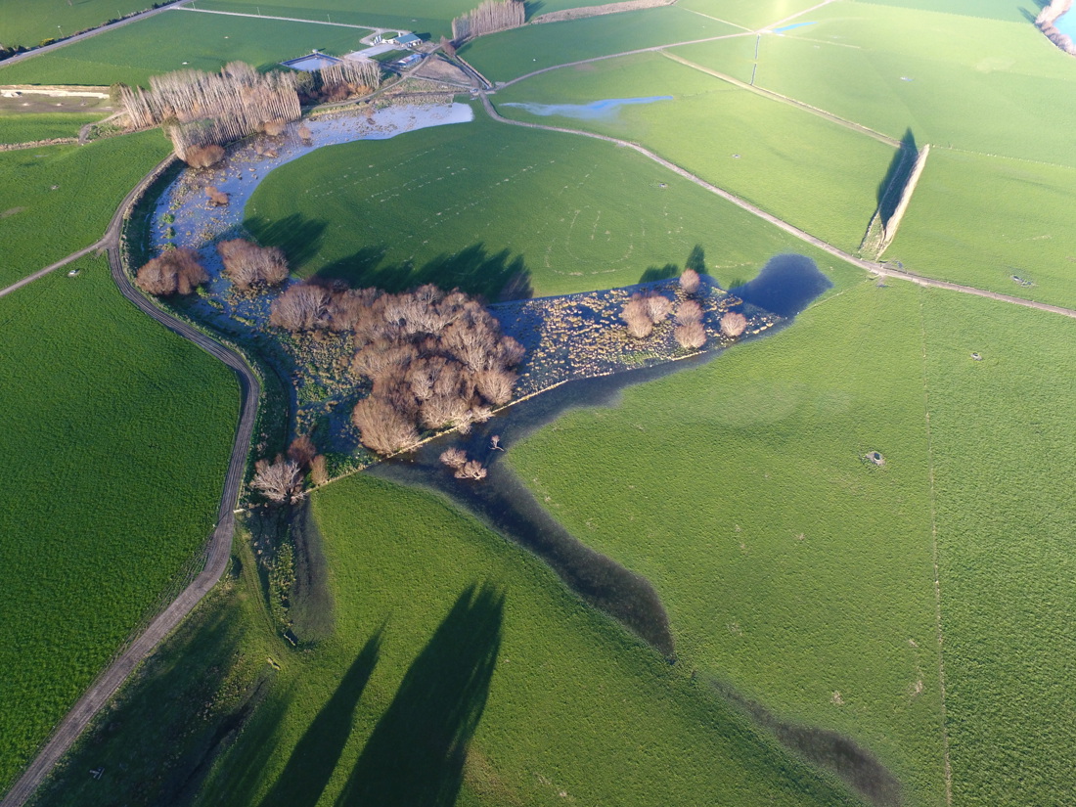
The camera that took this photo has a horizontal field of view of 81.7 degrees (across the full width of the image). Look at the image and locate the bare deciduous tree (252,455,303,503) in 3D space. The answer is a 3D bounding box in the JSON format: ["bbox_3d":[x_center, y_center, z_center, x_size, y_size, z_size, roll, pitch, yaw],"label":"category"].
[{"bbox_3d":[-63.820,19.140,152.690,11.300,11.000,11.000,0,45,0],"label":"bare deciduous tree"}]

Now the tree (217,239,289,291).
[{"bbox_3d":[-99.560,-48.200,217.670,21.300,12.500,18.500,-21,49,-20],"label":"tree"}]

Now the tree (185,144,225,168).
[{"bbox_3d":[-151.570,-112.820,283.220,16.500,9.300,11.500,-21,49,-20],"label":"tree"}]

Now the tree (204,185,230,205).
[{"bbox_3d":[-134.110,-87.120,259.780,8.700,6.800,7.800,-22,49,-20],"label":"tree"}]

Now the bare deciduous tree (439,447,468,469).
[{"bbox_3d":[-22.080,14.150,162.250,7.000,4.600,6.200,-9,46,-9],"label":"bare deciduous tree"}]

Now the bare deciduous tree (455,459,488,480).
[{"bbox_3d":[-17.180,16.970,159.490,7.800,4.600,6.000,-7,46,-7],"label":"bare deciduous tree"}]

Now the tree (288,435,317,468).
[{"bbox_3d":[-60.520,12.420,160.490,6.300,9.300,6.300,-23,50,-21],"label":"tree"}]

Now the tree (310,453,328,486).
[{"bbox_3d":[-54.730,16.680,156.190,4.200,9.500,4.200,-22,50,-21],"label":"tree"}]

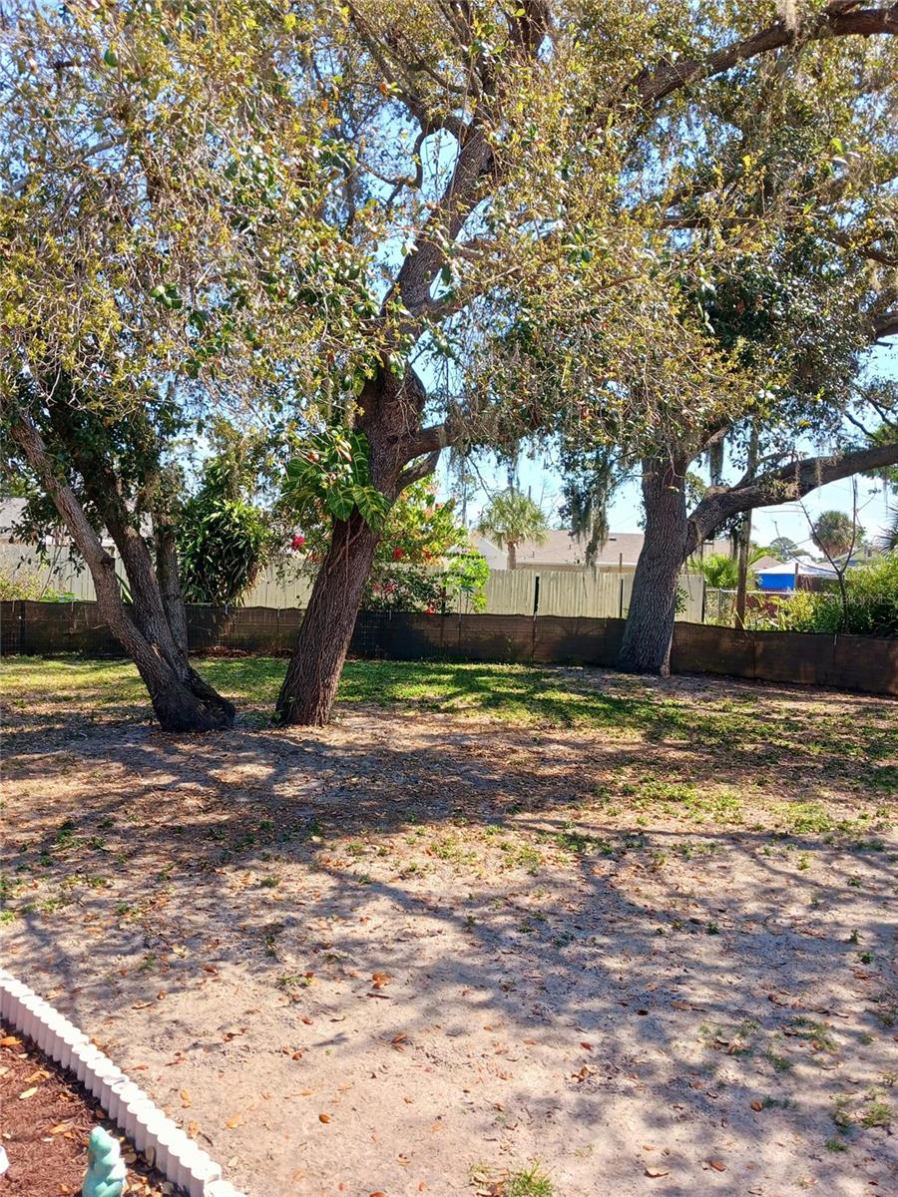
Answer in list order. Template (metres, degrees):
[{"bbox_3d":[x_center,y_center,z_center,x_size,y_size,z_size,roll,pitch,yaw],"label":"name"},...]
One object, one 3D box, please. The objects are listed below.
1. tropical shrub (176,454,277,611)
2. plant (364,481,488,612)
[{"bbox_3d":[-4.326,-0.992,18.200,1.860,3.430,1.800,1,1,0],"label":"tropical shrub"},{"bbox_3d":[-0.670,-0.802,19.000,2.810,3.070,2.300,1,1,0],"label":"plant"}]

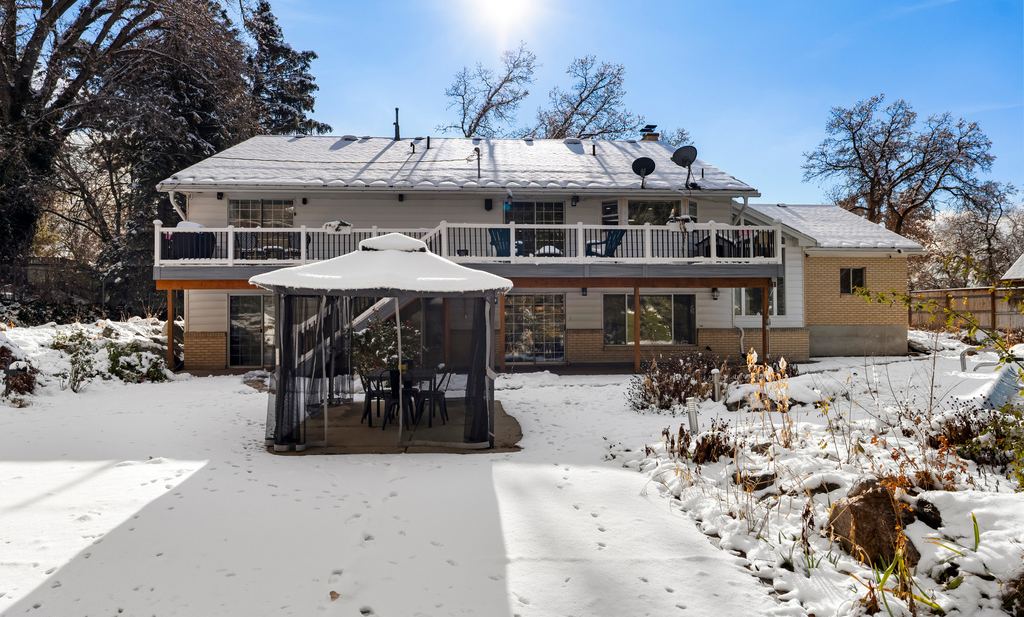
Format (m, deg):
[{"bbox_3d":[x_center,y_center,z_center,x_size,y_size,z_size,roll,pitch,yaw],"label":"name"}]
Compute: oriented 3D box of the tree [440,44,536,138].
[{"bbox_3d":[-1.950,-8.128,42.000,8.000,16.000,8.000,0,-1,0],"label":"tree"}]

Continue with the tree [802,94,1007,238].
[{"bbox_3d":[20.600,-5.707,36.000,11.000,12.000,10.500,0,-1,0],"label":"tree"}]

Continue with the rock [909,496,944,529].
[{"bbox_3d":[2.700,1.315,4.450,0.220,0.200,0.220,0,-1,17],"label":"rock"}]

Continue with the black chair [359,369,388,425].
[{"bbox_3d":[-2.040,1.262,10.150,0.480,0.850,0.450,0,-1,-4],"label":"black chair"}]

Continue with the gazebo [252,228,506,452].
[{"bbox_3d":[-1.630,0.327,9.880,3.070,2.780,3.600,0,-1,-4],"label":"gazebo"}]

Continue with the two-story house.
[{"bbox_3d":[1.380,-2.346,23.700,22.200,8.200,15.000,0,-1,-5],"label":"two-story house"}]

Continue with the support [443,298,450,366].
[{"bbox_3d":[-1.660,0.560,17.400,0.140,2.150,0.140,0,-1,-5],"label":"support"}]

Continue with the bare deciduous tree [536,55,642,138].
[{"bbox_3d":[4.400,-7.960,42.000,8.500,15.500,8.500,0,-1,0],"label":"bare deciduous tree"}]

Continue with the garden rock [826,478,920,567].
[{"bbox_3d":[2.200,1.280,4.150,0.520,0.530,0.460,0,-1,17],"label":"garden rock"}]

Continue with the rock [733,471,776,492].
[{"bbox_3d":[2.060,1.474,5.850,0.360,0.180,0.290,0,-1,11],"label":"rock"}]

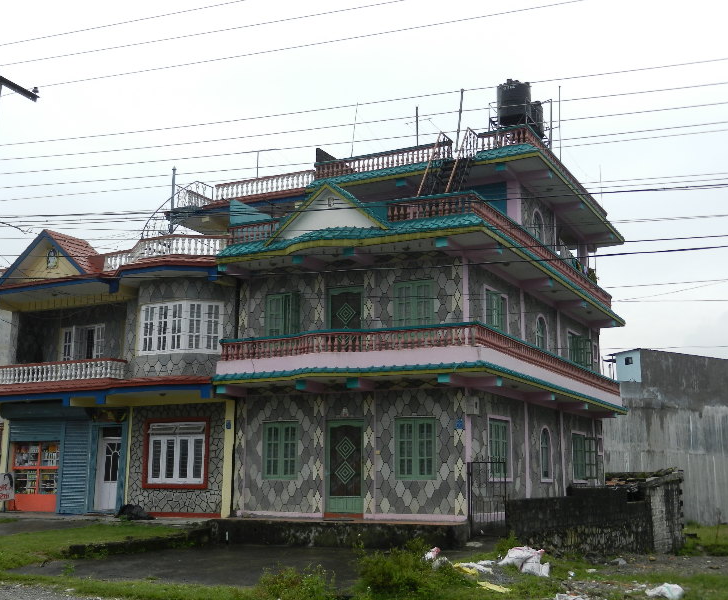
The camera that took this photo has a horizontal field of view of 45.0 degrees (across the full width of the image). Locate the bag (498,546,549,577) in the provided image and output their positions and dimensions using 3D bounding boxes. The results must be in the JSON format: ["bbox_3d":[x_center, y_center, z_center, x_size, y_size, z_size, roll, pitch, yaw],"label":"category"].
[{"bbox_3d":[2.434,3.998,13.400,0.720,0.400,0.520,-5,-13,28],"label":"bag"}]

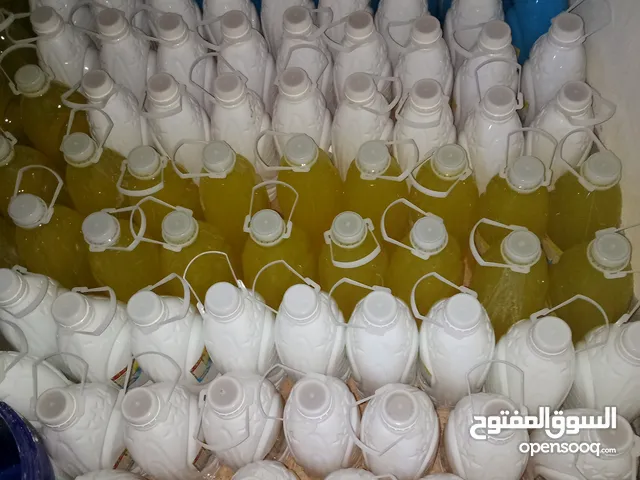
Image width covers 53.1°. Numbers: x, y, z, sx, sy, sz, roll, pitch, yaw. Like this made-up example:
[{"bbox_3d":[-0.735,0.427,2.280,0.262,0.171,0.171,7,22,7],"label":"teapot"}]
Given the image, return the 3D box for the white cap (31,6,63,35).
[{"bbox_3d":[-0.413,-0.328,0.970,0.043,0.021,0.043,-8,59,0],"label":"white cap"}]

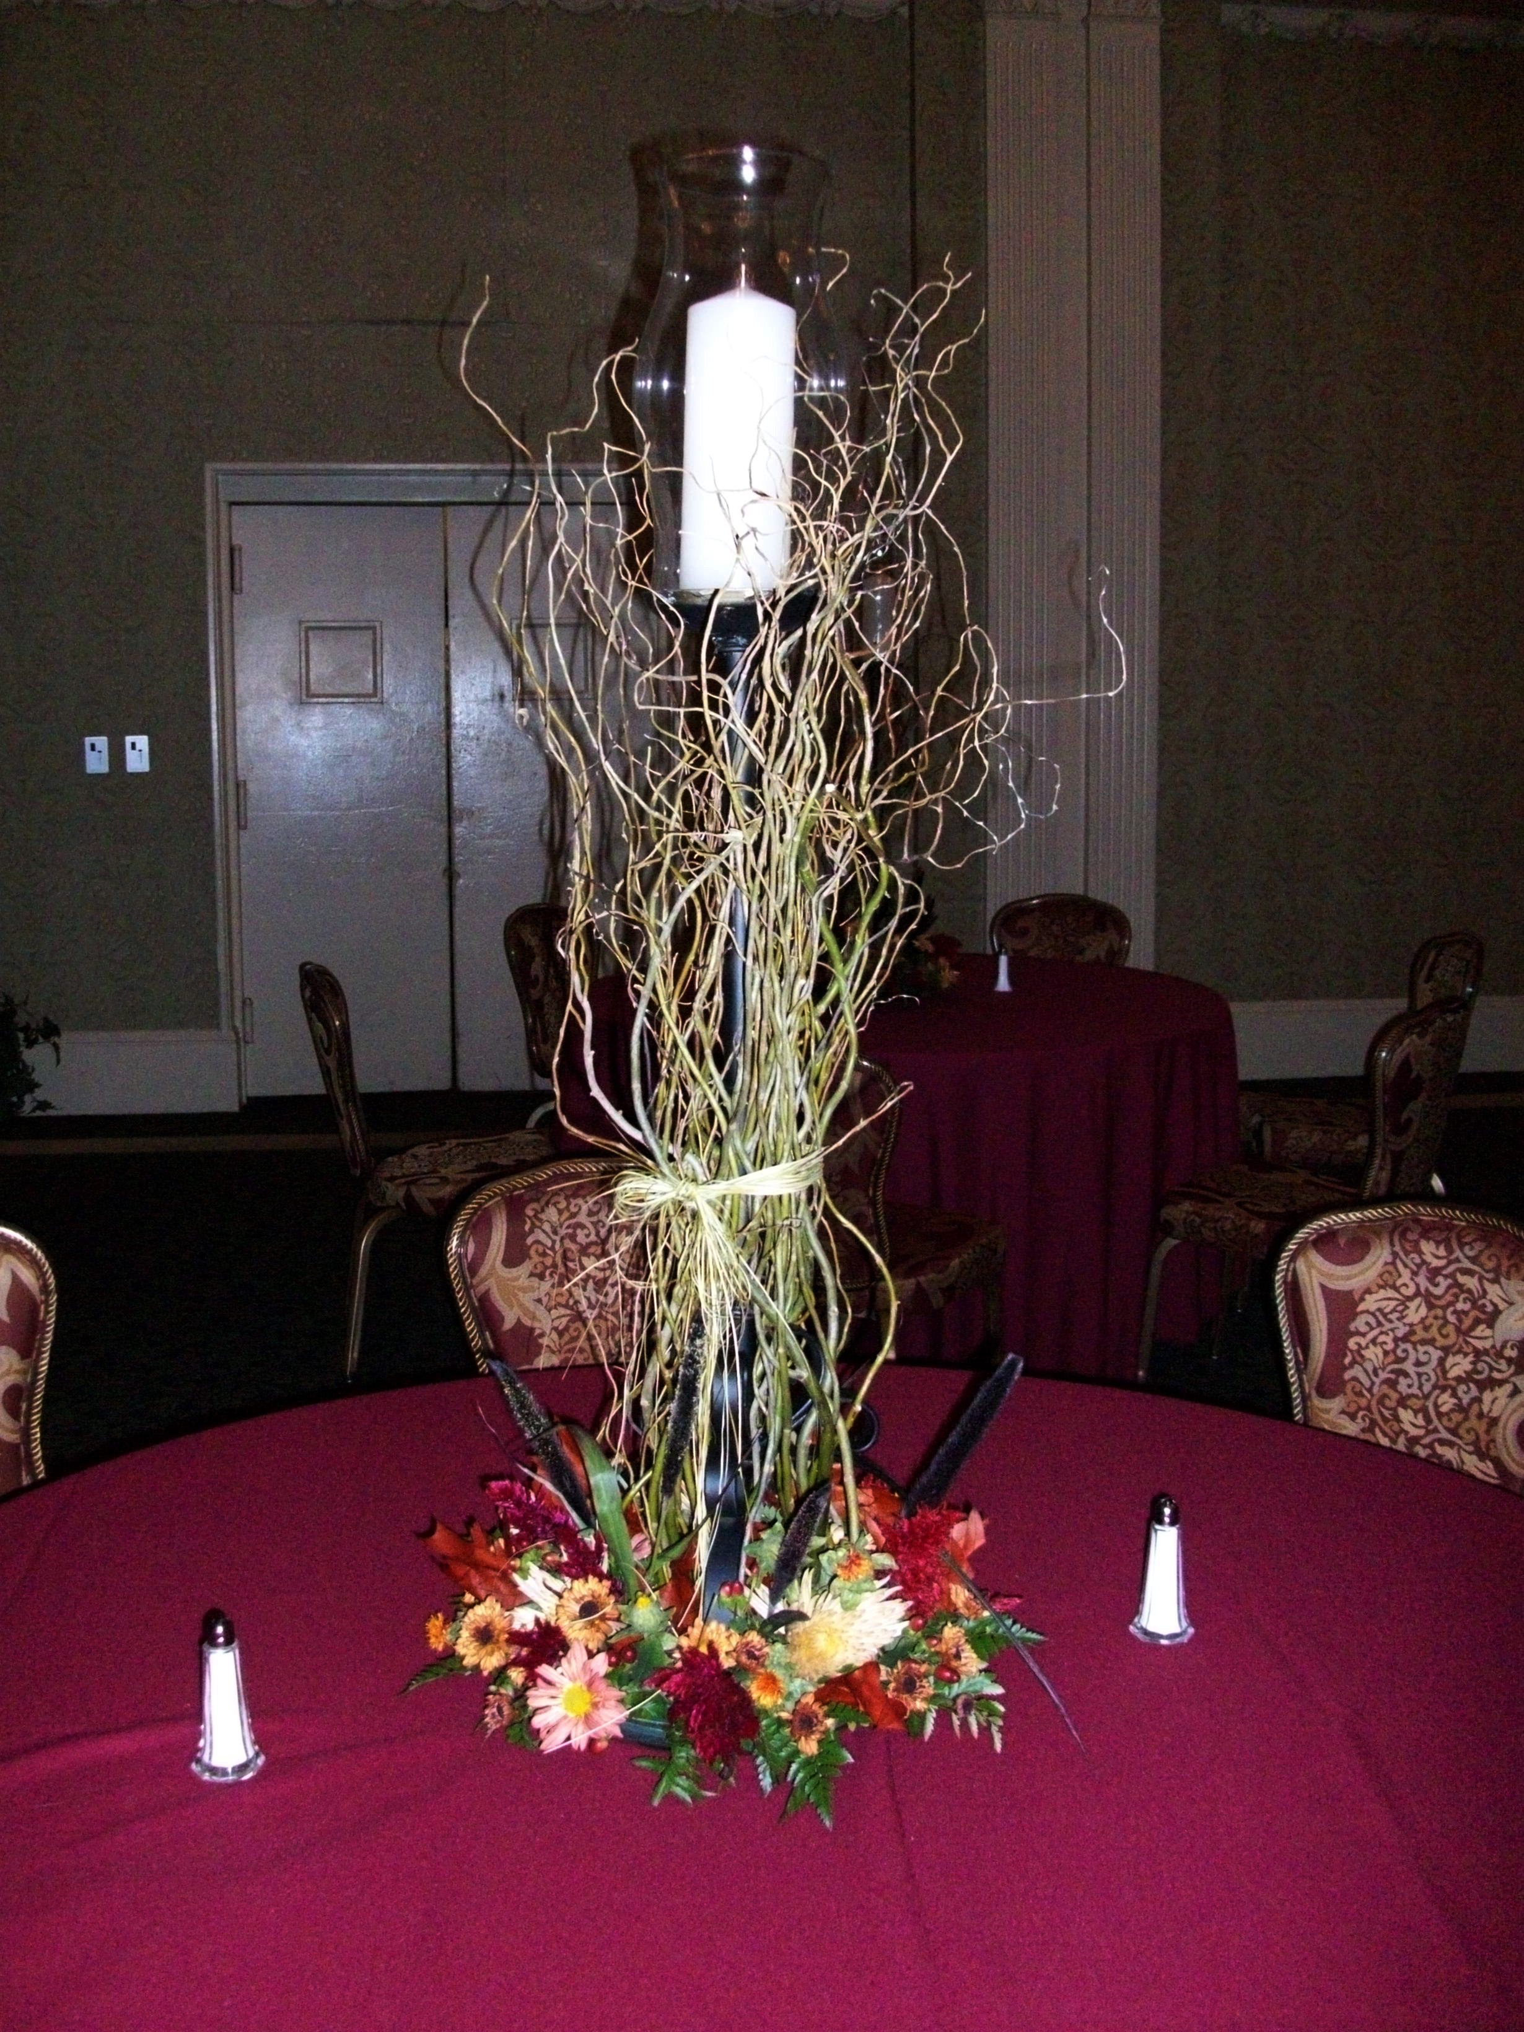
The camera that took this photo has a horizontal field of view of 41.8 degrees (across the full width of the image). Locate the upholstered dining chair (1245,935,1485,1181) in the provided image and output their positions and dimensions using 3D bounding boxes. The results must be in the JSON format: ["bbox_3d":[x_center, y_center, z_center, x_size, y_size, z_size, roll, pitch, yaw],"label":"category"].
[{"bbox_3d":[1.571,0.225,5.336,0.600,0.910,0.460,0,8,0],"label":"upholstered dining chair"}]

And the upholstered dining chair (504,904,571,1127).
[{"bbox_3d":[-0.409,0.166,5.811,0.600,0.910,0.460,4,9,26],"label":"upholstered dining chair"}]

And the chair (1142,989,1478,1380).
[{"bbox_3d":[1.152,0.391,4.178,0.580,0.910,0.460,7,11,41],"label":"chair"}]

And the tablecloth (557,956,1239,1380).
[{"bbox_3d":[0.371,0.301,5.366,1.750,0.760,1.750,0,8,0],"label":"tablecloth"}]

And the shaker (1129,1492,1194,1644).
[{"bbox_3d":[0.303,0.413,1.505,0.048,0.108,0.048,0,8,0],"label":"shaker"}]

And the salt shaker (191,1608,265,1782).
[{"bbox_3d":[-0.354,0.443,1.315,0.048,0.108,0.048,0,8,0],"label":"salt shaker"}]

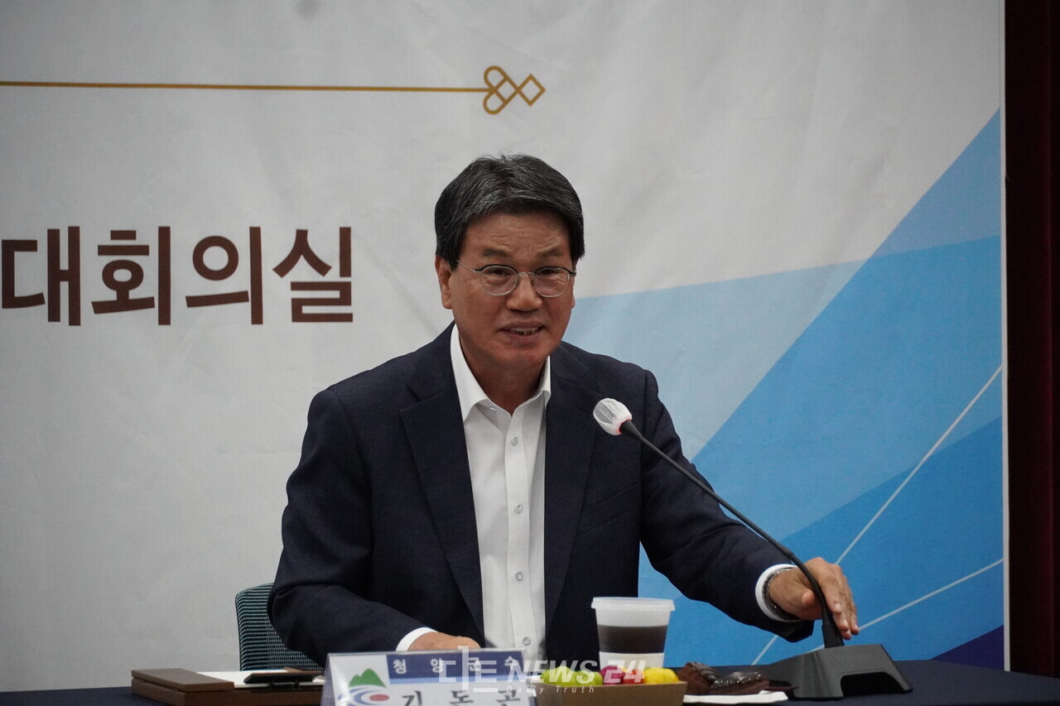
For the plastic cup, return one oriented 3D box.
[{"bbox_3d":[0.117,0.331,6.720,0.094,0.109,0.094,0,1,0],"label":"plastic cup"}]

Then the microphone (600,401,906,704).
[{"bbox_3d":[0.231,0.215,6.750,0.390,0.320,0.140,1,1,38],"label":"microphone"}]

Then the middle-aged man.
[{"bbox_3d":[0.035,0.418,7.020,0.650,1.310,0.740,0,1,-22],"label":"middle-aged man"}]

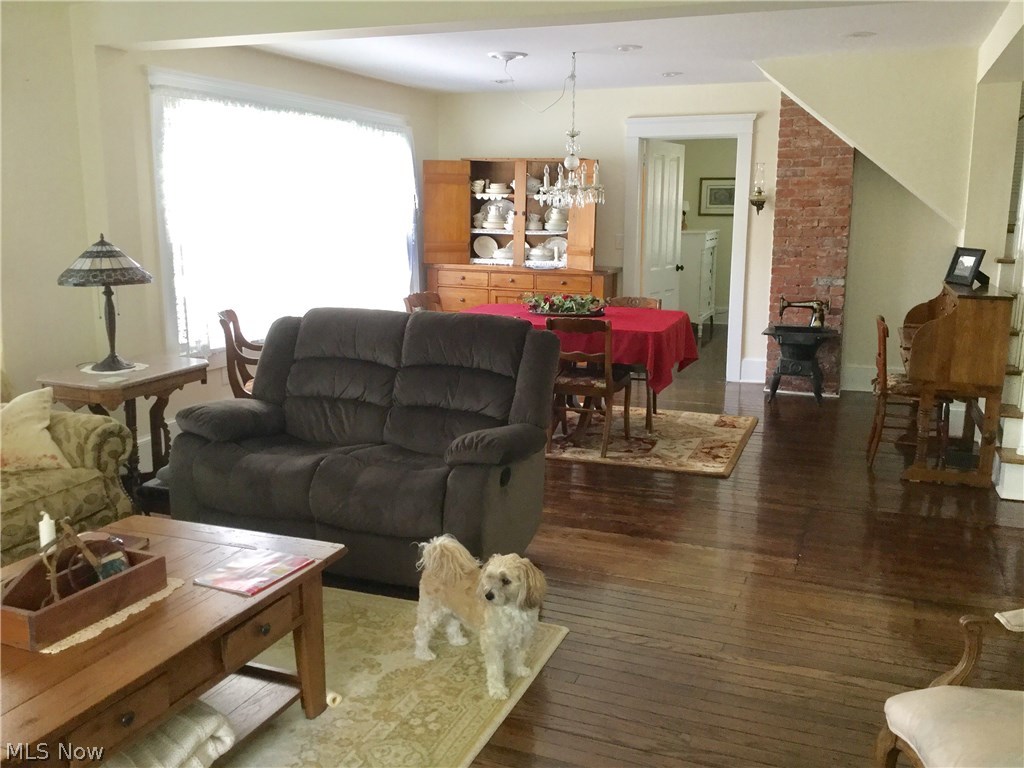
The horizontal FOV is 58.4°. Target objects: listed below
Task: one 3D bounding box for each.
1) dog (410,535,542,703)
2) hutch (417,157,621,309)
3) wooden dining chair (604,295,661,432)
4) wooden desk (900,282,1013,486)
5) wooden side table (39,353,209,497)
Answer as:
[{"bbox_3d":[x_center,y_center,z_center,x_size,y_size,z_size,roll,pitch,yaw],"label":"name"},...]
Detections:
[{"bbox_3d":[-0.108,0.727,2.956,0.450,0.398,0.203,11,15,42],"label":"dog"},{"bbox_3d":[0.086,-1.004,7.956,1.650,1.843,0.555,5,12,21],"label":"hutch"},{"bbox_3d":[0.775,-0.172,6.367,0.480,0.825,0.540,5,12,21],"label":"wooden dining chair"},{"bbox_3d":[2.546,-0.040,5.359,0.503,1.027,0.957,5,12,22],"label":"wooden desk"},{"bbox_3d":[-1.772,0.289,4.323,0.472,0.720,0.765,4,12,18],"label":"wooden side table"}]

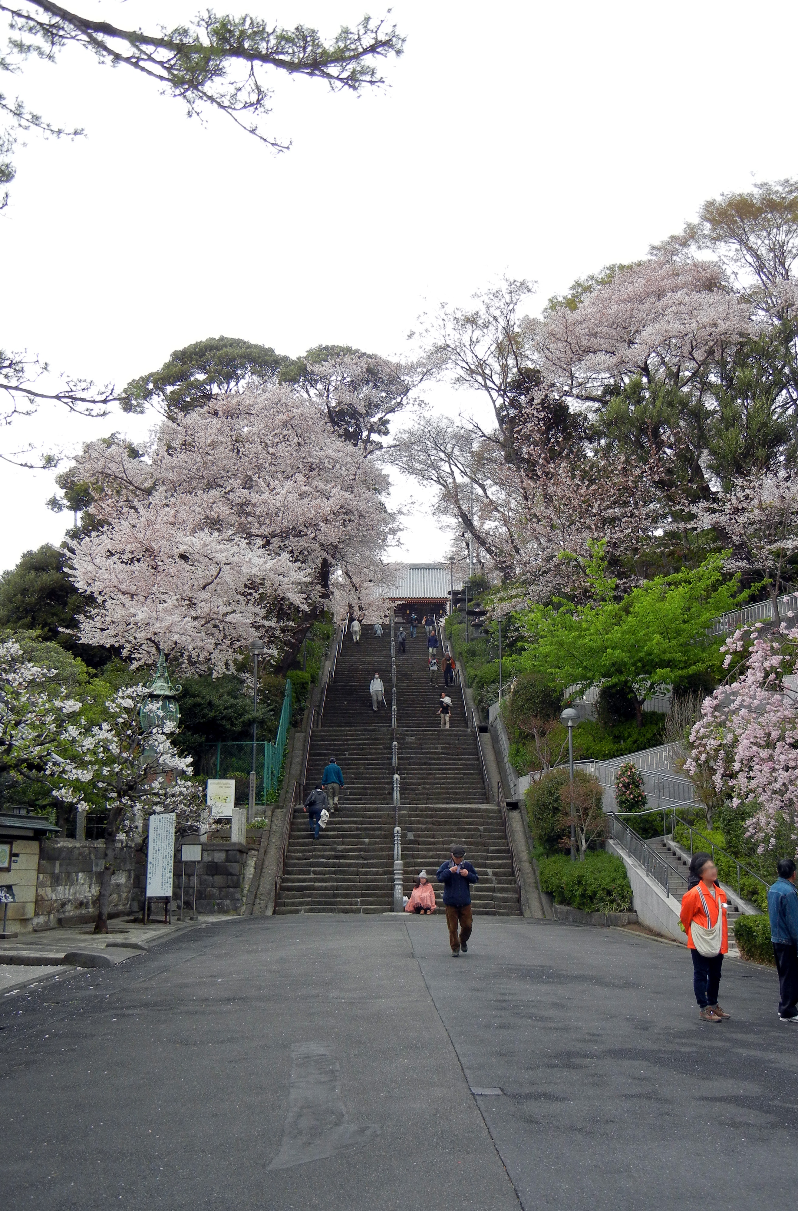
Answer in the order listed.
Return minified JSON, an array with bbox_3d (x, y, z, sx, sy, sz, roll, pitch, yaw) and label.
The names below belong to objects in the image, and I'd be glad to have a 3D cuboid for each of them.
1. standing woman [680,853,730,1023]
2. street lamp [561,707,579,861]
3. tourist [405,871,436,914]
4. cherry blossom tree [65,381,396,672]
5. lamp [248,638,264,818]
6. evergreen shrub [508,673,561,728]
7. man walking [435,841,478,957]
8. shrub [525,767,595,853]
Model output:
[{"bbox_3d":[2.998,3.253,11.650,0.500,1.570,0.420,9,-15,-37],"label":"standing woman"},{"bbox_3d":[4.121,4.547,28.700,0.457,4.152,0.457,0,-12,0],"label":"street lamp"},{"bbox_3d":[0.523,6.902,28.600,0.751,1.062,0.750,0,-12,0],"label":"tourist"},{"bbox_3d":[-7.080,-3.477,50.000,13.882,12.678,11.500,0,-12,0],"label":"cherry blossom tree"},{"bbox_3d":[-4.310,3.765,36.000,0.458,5.579,0.458,0,-12,0],"label":"lamp"},{"bbox_3d":[4.679,3.356,41.000,1.820,2.051,1.820,0,-12,0],"label":"evergreen shrub"},{"bbox_3d":[0.876,4.434,17.900,0.626,1.646,0.500,0,-12,0],"label":"man walking"},{"bbox_3d":[4.214,5.416,31.000,1.836,2.356,1.836,0,-12,0],"label":"shrub"}]

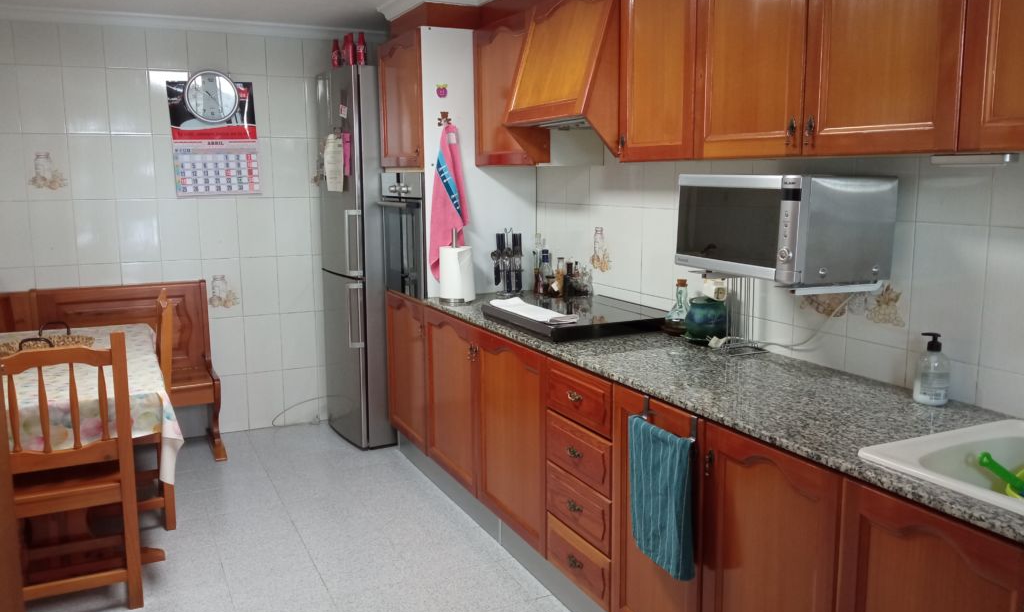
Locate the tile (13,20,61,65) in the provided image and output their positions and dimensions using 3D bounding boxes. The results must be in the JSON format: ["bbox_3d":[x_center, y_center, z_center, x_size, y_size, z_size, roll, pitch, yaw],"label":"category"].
[{"bbox_3d":[-2.361,-1.301,3.967,0.200,0.209,0.010,-4,10,-22],"label":"tile"}]

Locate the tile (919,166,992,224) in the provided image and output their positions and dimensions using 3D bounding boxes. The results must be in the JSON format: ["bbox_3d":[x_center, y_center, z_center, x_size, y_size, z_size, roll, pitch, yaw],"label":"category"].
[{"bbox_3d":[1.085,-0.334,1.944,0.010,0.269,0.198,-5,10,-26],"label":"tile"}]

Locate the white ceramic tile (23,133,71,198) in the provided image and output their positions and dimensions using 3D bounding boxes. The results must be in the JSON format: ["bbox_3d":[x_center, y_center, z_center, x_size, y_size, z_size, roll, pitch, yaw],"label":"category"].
[{"bbox_3d":[-2.339,-0.698,4.023,0.200,0.334,0.010,-5,10,-26],"label":"white ceramic tile"}]

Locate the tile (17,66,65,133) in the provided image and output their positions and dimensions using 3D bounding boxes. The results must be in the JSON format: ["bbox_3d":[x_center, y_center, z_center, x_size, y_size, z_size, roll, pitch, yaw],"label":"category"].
[{"bbox_3d":[-2.339,-1.027,3.963,0.200,0.334,0.010,-5,10,-26],"label":"tile"}]

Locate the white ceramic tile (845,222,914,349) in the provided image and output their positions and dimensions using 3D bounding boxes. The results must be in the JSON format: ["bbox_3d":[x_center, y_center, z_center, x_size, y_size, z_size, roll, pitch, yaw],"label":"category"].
[{"bbox_3d":[0.999,-0.063,2.168,0.010,0.332,0.198,-5,10,-26],"label":"white ceramic tile"}]

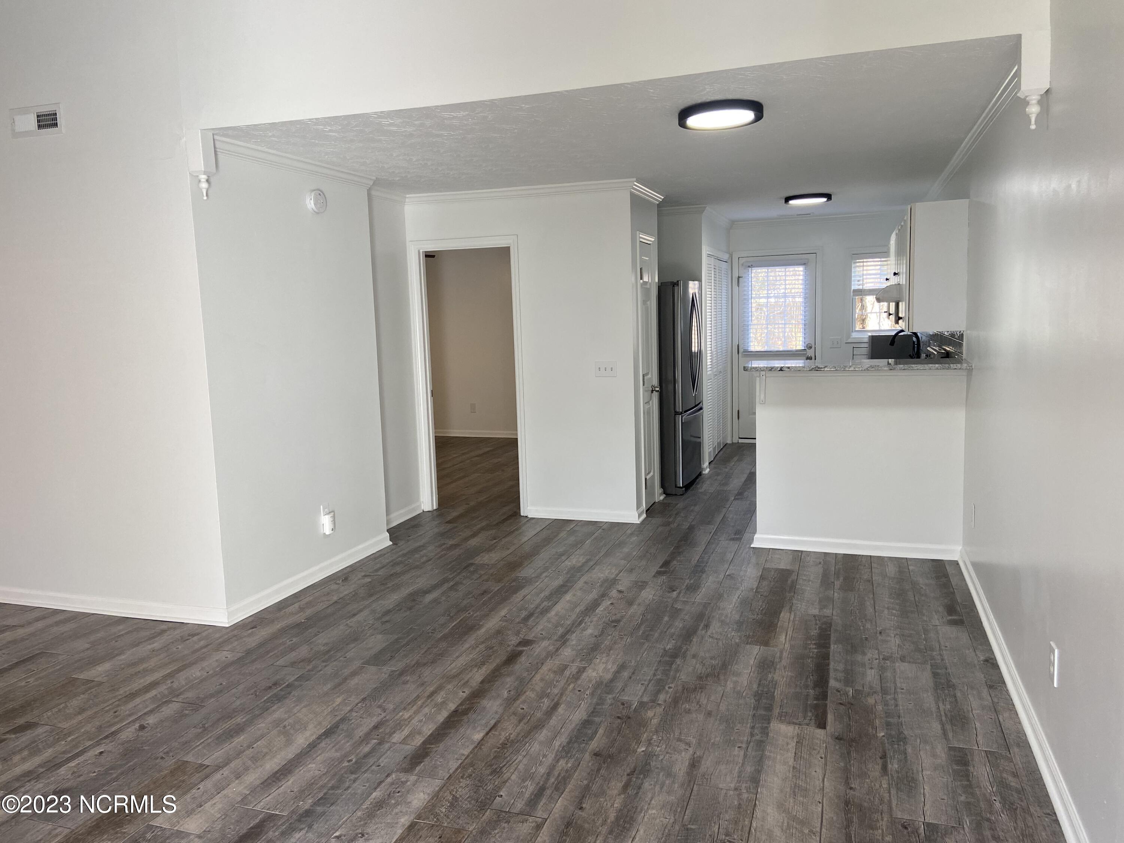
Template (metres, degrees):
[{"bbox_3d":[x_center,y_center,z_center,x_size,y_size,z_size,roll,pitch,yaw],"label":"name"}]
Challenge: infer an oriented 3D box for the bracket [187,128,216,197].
[{"bbox_3d":[-1.747,-1.240,4.104,0.090,0.325,0.090,1,8,19],"label":"bracket"}]

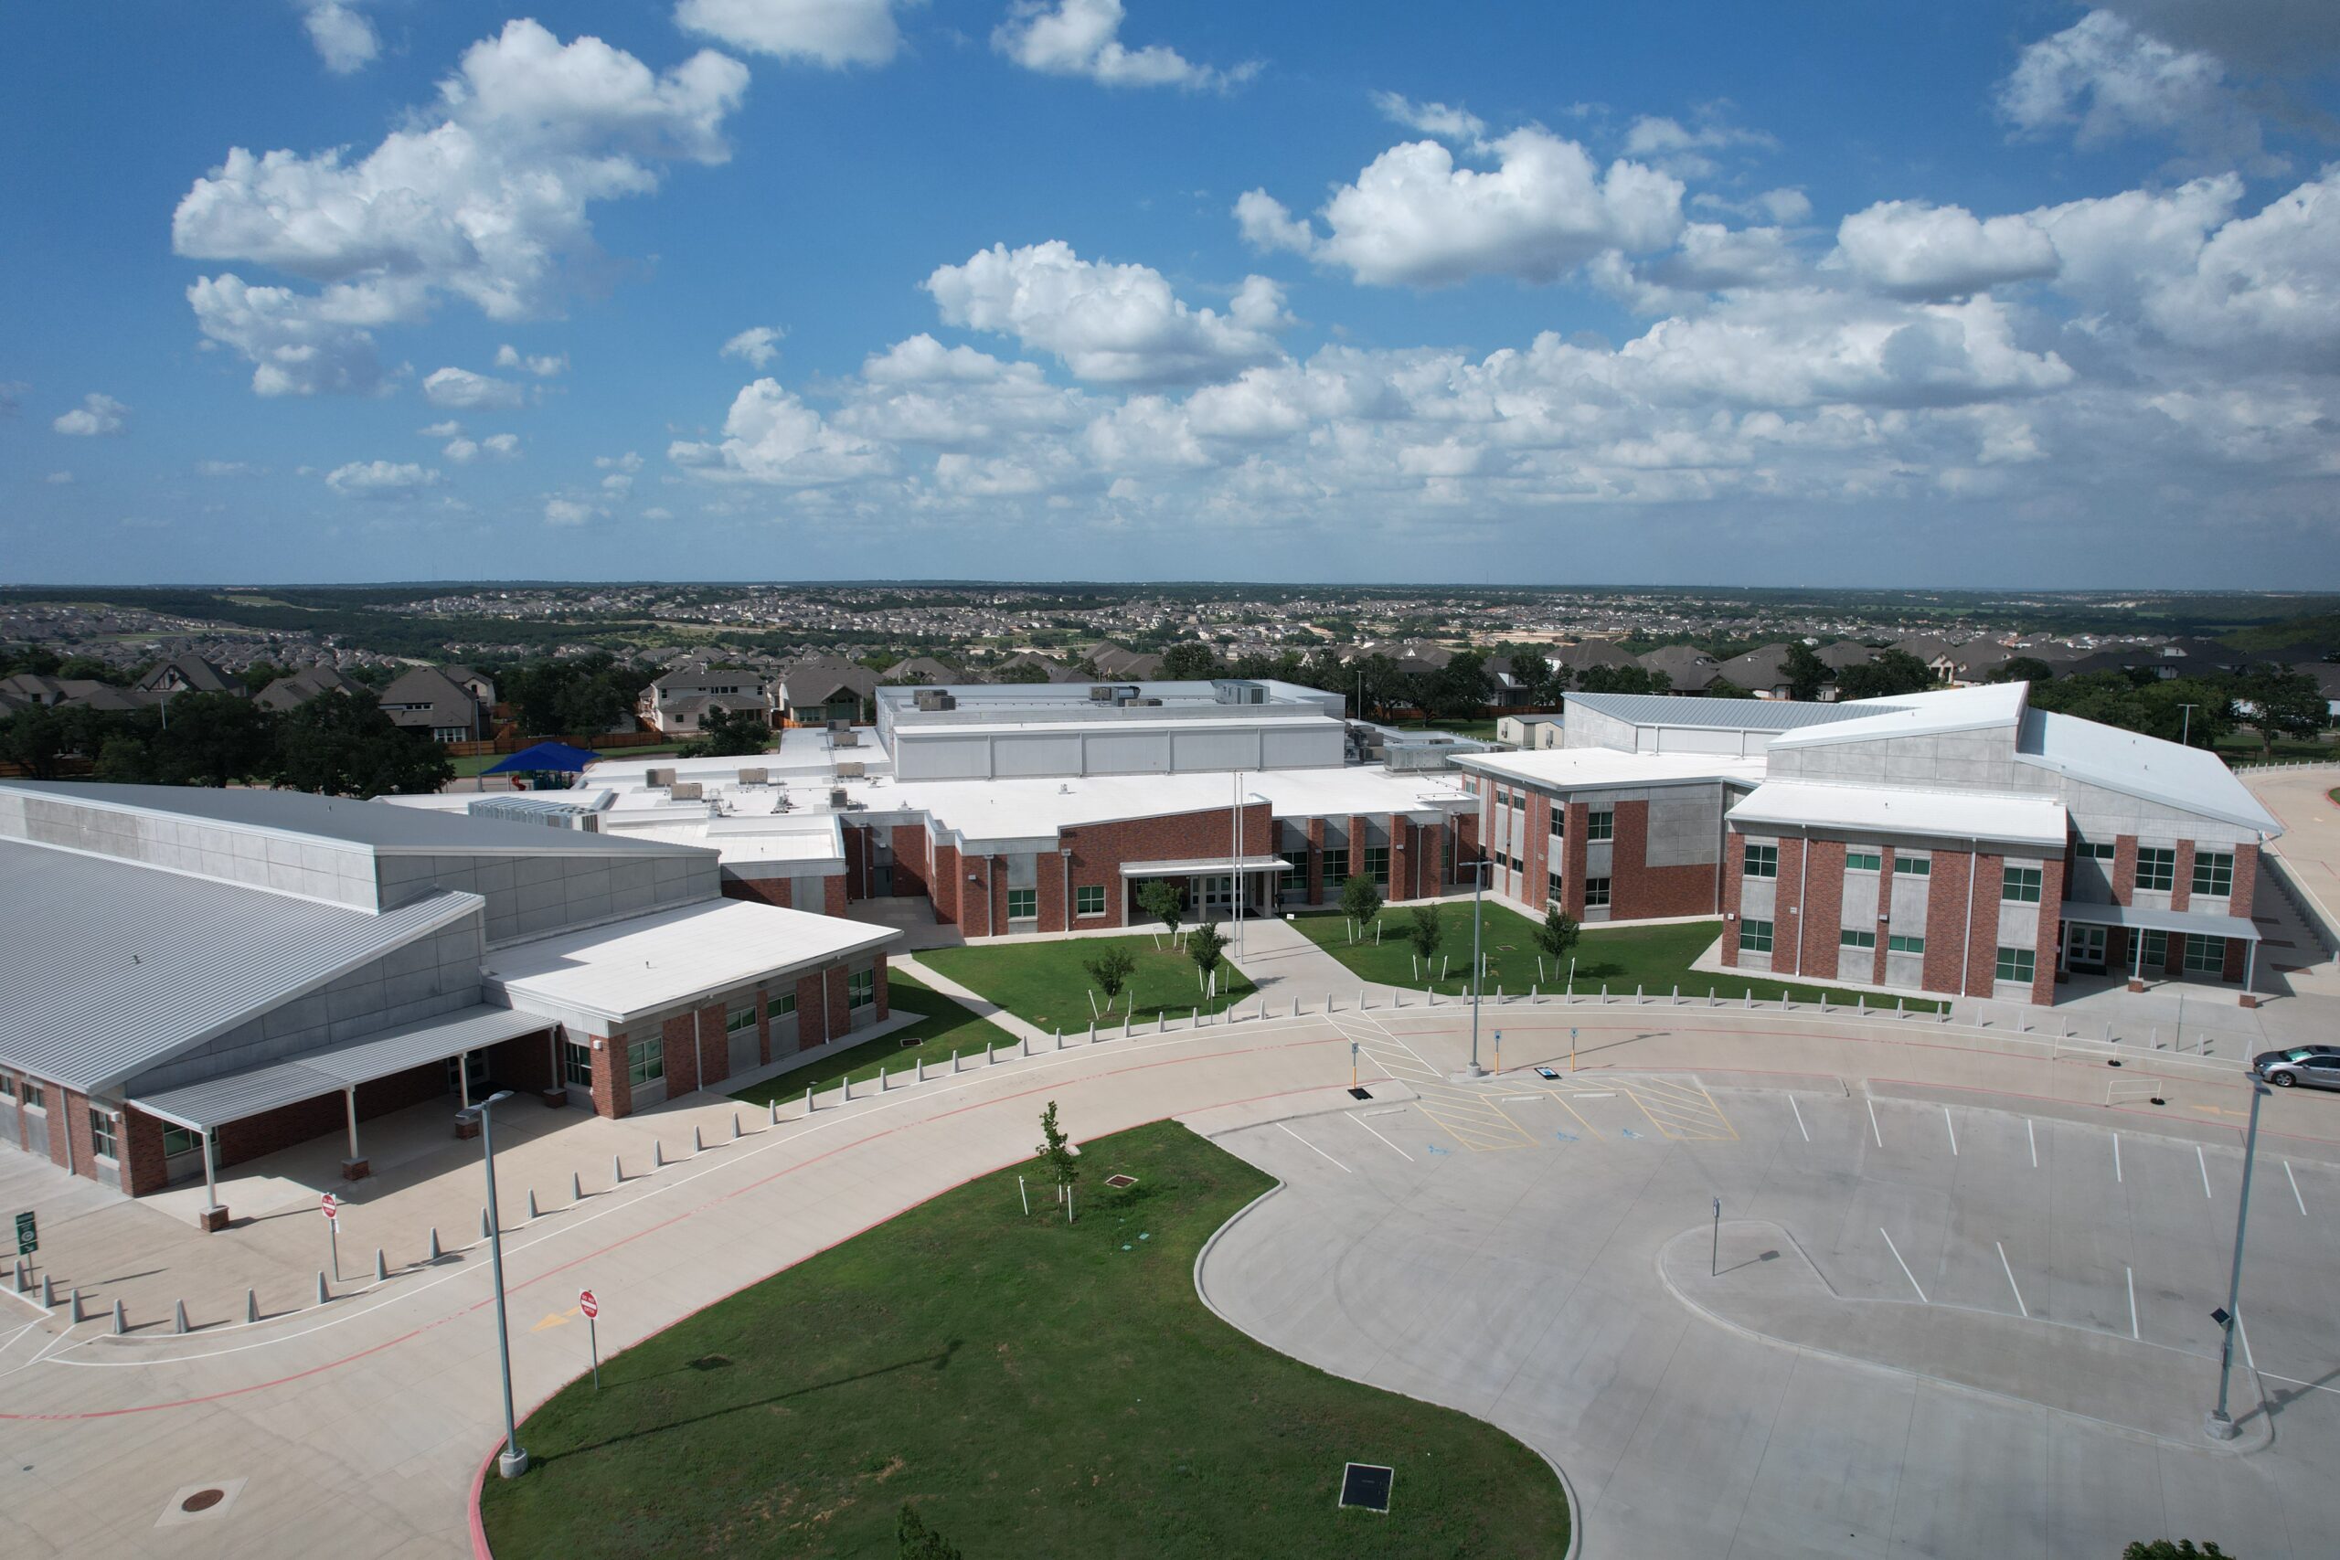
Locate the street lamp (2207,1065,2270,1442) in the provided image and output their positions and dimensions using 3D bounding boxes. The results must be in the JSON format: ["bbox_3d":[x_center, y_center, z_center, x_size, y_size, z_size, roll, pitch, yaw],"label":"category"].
[{"bbox_3d":[27.839,12.484,37.229,0.820,9.833,1.750,3,8,19],"label":"street lamp"}]

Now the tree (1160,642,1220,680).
[{"bbox_3d":[3.147,-17.852,245.934,9.149,11.380,9.149,0,8,0],"label":"tree"}]

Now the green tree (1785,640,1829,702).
[{"bbox_3d":[110.850,-17.680,249.160,8.200,12.000,8.000,0,8,0],"label":"green tree"}]

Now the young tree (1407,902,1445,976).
[{"bbox_3d":[14.544,9.165,81.553,2.294,4.357,2.248,0,8,0],"label":"young tree"}]

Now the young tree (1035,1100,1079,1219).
[{"bbox_3d":[-4.049,13.441,51.288,1.606,4.047,1.558,0,8,0],"label":"young tree"}]

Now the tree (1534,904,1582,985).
[{"bbox_3d":[21.933,9.127,81.117,2.696,4.568,2.615,0,8,0],"label":"tree"}]

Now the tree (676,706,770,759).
[{"bbox_3d":[-51.000,-4.300,164.000,10.300,8.400,9.500,0,8,0],"label":"tree"}]

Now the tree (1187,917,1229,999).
[{"bbox_3d":[2.055,9.634,77.480,2.237,4.325,2.237,0,8,2],"label":"tree"}]

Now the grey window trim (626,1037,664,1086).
[{"bbox_3d":[-22.521,12.147,61.465,0.160,1.830,1.830,5,9,32],"label":"grey window trim"}]

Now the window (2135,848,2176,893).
[{"bbox_3d":[56.217,5.144,81.590,1.788,2.404,0.160,5,9,32],"label":"window"}]

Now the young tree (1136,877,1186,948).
[{"bbox_3d":[-0.559,8.187,87.517,3.032,4.384,3.032,0,8,0],"label":"young tree"}]

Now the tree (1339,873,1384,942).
[{"bbox_3d":[12.043,7.970,90.145,2.766,4.388,2.711,0,8,0],"label":"tree"}]

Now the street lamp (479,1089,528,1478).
[{"bbox_3d":[-16.689,12.683,35.690,0.720,9.850,1.620,3,9,23],"label":"street lamp"}]

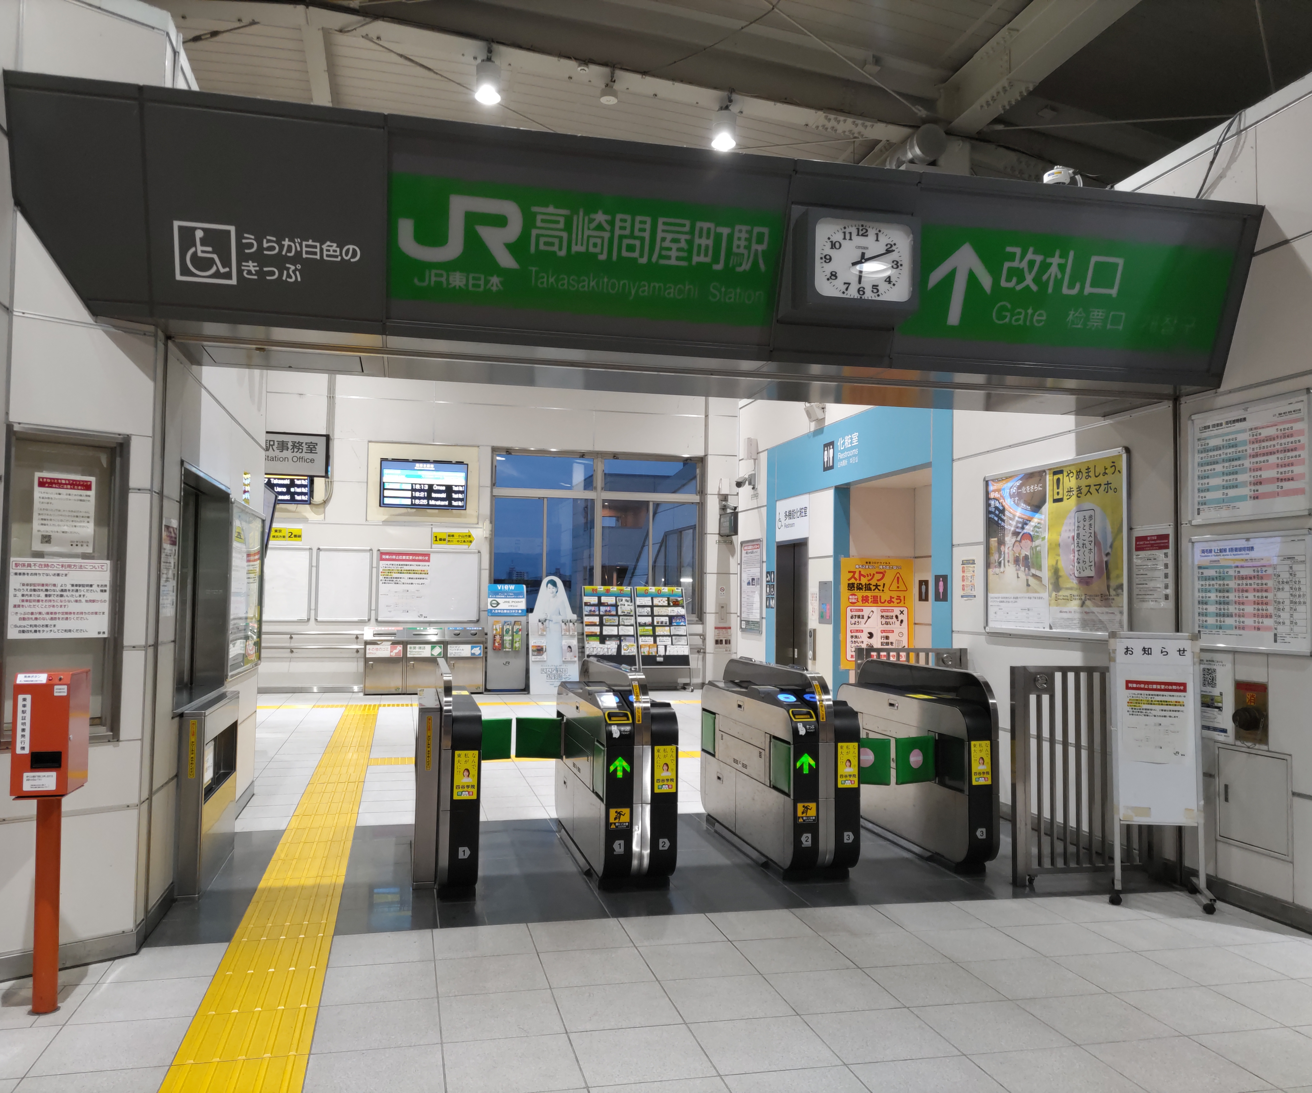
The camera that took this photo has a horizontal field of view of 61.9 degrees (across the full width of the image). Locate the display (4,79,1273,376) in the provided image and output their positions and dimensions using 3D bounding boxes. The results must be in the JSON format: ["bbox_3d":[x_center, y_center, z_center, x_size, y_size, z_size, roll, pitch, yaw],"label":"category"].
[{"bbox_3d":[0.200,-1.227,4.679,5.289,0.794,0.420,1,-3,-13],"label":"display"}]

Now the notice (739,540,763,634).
[{"bbox_3d":[1.068,0.456,12.428,0.035,1.050,0.775,1,-3,-13],"label":"notice"}]

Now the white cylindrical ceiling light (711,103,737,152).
[{"bbox_3d":[0.669,-4.135,10.809,0.242,0.387,0.242,1,-3,0],"label":"white cylindrical ceiling light"}]

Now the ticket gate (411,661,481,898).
[{"bbox_3d":[-1.158,1.166,5.952,0.297,1.047,1.648,1,-3,-13],"label":"ticket gate"}]

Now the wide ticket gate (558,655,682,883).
[{"bbox_3d":[-0.260,1.179,6.012,0.357,1.055,1.720,1,-3,-13],"label":"wide ticket gate"}]

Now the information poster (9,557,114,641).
[{"bbox_3d":[-2.266,0.201,4.169,0.347,0.299,0.008,3,-4,-43],"label":"information poster"}]

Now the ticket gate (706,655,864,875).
[{"bbox_3d":[0.657,1.203,6.228,0.355,1.055,1.710,1,-3,-13],"label":"ticket gate"}]

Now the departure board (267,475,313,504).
[{"bbox_3d":[-5.411,-0.923,15.174,1.210,0.680,0.100,1,9,-13],"label":"departure board"}]

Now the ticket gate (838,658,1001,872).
[{"bbox_3d":[1.485,1.224,6.424,0.187,1.055,1.720,1,-3,-13],"label":"ticket gate"}]

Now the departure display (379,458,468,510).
[{"bbox_3d":[-3.385,-0.899,15.949,1.230,0.690,0.110,1,-3,-13],"label":"departure display"}]

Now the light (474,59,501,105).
[{"bbox_3d":[-1.580,-4.368,10.299,0.247,0.330,0.247,1,-3,-13],"label":"light"}]

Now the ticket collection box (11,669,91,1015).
[{"bbox_3d":[-2.071,0.998,3.716,0.175,1.151,0.190,1,-3,-7],"label":"ticket collection box"}]

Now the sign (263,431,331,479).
[{"bbox_3d":[-3.024,-0.749,9.102,0.576,0.345,0.220,1,-3,-13],"label":"sign"}]

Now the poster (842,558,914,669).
[{"bbox_3d":[2.056,0.625,10.161,0.728,1.030,0.012,1,-3,-13],"label":"poster"}]

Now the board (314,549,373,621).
[{"bbox_3d":[-4.522,0.549,15.865,0.765,1.050,0.035,1,-3,-13],"label":"board"}]

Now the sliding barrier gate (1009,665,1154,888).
[{"bbox_3d":[2.201,1.171,5.656,0.797,1.102,0.070,1,-3,-13],"label":"sliding barrier gate"}]

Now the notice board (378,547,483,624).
[{"bbox_3d":[-3.288,0.579,15.862,1.470,1.048,0.030,1,-3,-13],"label":"notice board"}]

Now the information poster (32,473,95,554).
[{"bbox_3d":[-2.278,-0.126,4.216,0.210,0.297,0.010,3,-4,-42],"label":"information poster"}]

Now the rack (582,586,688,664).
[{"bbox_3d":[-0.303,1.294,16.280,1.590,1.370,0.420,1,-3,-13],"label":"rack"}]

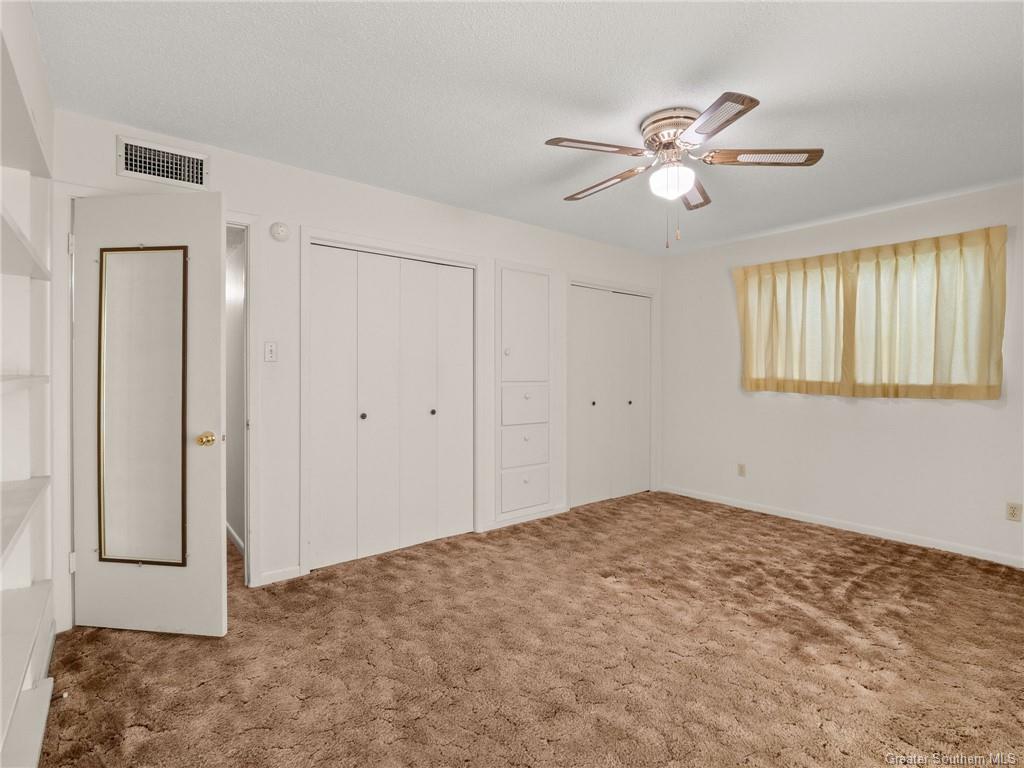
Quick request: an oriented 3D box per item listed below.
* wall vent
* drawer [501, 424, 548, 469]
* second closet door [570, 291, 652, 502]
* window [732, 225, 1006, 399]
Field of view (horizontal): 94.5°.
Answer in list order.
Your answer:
[{"bbox_3d":[-1.782,-1.126,2.429,0.385,0.205,0.030,-1,1,-38],"label":"wall vent"},{"bbox_3d":[0.004,0.504,4.087,0.505,0.347,0.400,-1,1,-38],"label":"drawer"},{"bbox_3d":[0.996,0.114,4.638,1.210,2.010,0.050,-1,1,-38],"label":"second closet door"},{"bbox_3d":[2.590,-0.466,3.640,0.100,1.110,1.680,-1,1,-38],"label":"window"}]

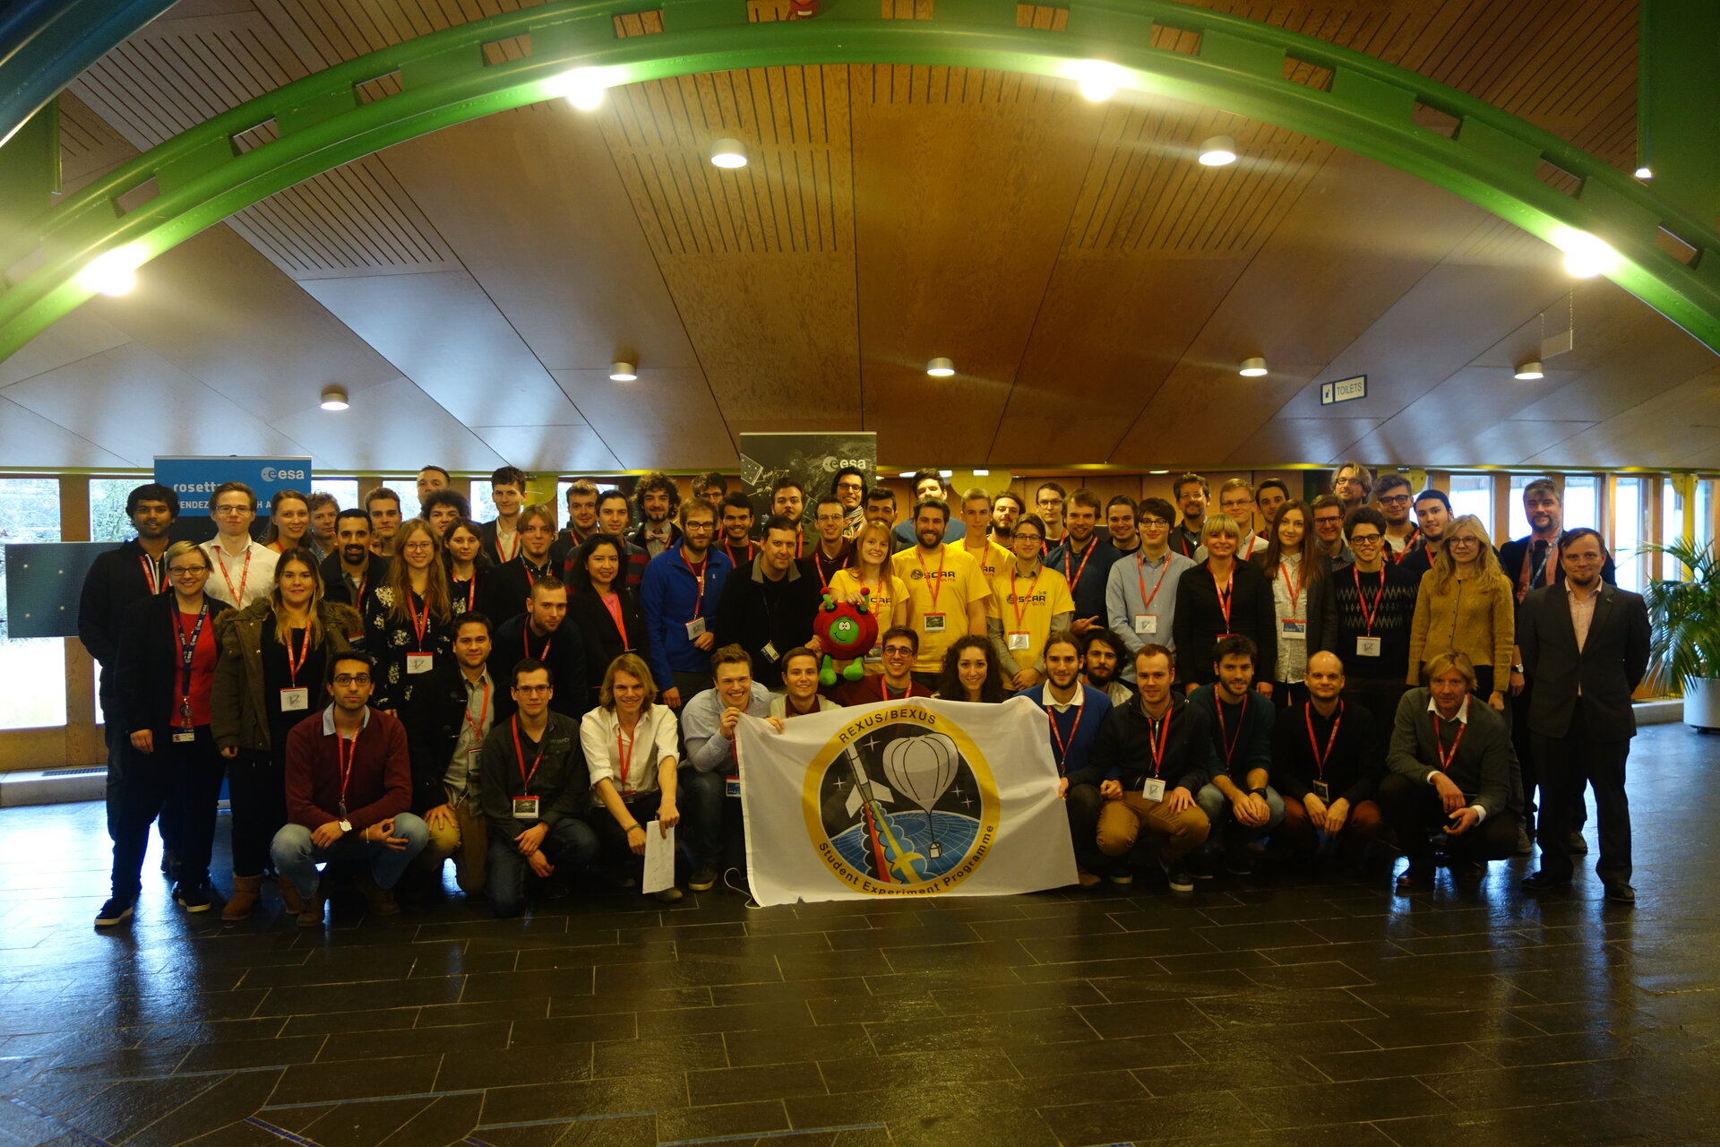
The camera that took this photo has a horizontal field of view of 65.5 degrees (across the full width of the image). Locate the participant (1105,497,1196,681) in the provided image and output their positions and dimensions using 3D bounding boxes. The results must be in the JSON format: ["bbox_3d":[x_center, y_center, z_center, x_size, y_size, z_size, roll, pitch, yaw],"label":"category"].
[{"bbox_3d":[1.599,0.483,7.321,0.540,1.796,0.360,0,2,9],"label":"participant"}]

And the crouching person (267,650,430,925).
[{"bbox_3d":[-2.262,0.891,5.934,0.660,1.130,0.680,-1,2,-22],"label":"crouching person"}]

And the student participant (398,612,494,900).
[{"bbox_3d":[-1.869,0.809,6.150,0.540,1.265,0.660,-1,2,-18],"label":"student participant"}]

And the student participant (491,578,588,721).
[{"bbox_3d":[-1.557,0.716,6.528,0.520,1.430,0.680,-1,2,-18],"label":"student participant"}]

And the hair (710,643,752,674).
[{"bbox_3d":[-0.579,0.392,6.100,0.185,0.160,0.210,-1,2,-10],"label":"hair"}]

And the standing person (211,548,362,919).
[{"bbox_3d":[-2.575,0.698,6.071,0.600,1.628,0.400,-1,2,-16],"label":"standing person"}]

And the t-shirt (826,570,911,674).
[{"bbox_3d":[0.038,0.245,6.930,0.450,0.581,0.270,0,2,-1],"label":"t-shirt"}]

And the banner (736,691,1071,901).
[{"bbox_3d":[0.213,1.016,6.150,1.520,0.907,0.140,0,2,-8],"label":"banner"}]

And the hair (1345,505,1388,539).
[{"bbox_3d":[2.583,-0.257,6.830,0.215,0.185,0.225,0,2,14],"label":"hair"}]

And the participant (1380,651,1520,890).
[{"bbox_3d":[2.870,0.919,6.500,0.610,1.066,0.680,1,2,23],"label":"participant"}]

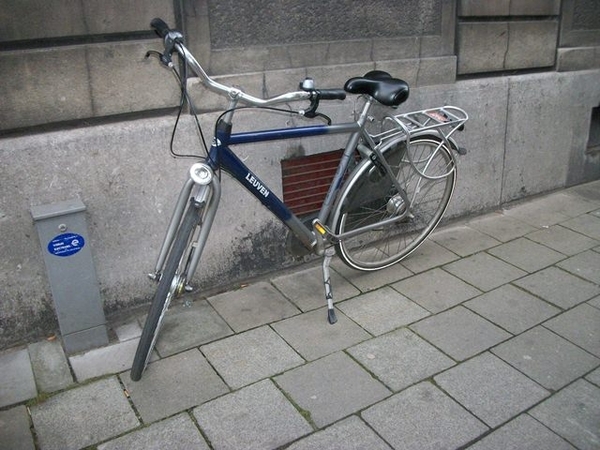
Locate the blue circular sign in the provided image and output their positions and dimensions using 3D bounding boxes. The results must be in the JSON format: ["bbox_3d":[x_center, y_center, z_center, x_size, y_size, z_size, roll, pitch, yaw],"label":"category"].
[{"bbox_3d":[-0.788,0.066,1.868,0.122,0.080,0.008,-14,26,-28],"label":"blue circular sign"}]

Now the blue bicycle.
[{"bbox_3d":[0.070,-0.153,2.052,1.660,1.130,0.620,-15,36,-30],"label":"blue bicycle"}]

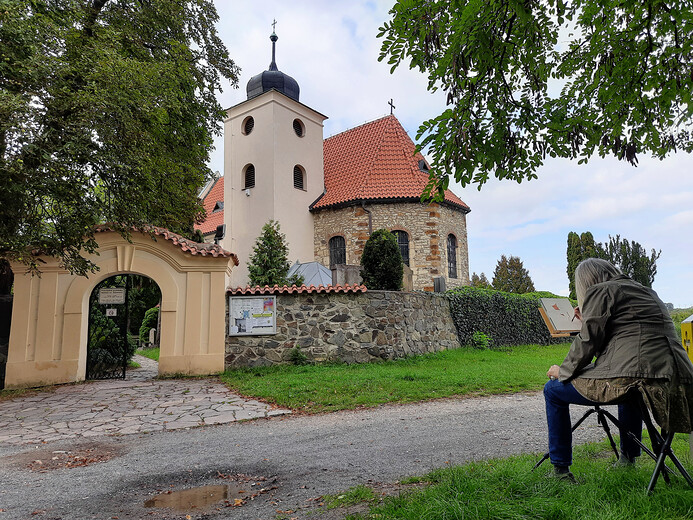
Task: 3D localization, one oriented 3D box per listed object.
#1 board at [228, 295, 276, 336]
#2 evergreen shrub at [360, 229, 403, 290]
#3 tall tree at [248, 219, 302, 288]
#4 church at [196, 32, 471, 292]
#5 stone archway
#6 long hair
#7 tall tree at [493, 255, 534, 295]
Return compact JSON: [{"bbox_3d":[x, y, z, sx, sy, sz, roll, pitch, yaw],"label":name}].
[{"bbox_3d":[-2.148,1.268,11.441,1.050,0.890,0.090,0,-10,-10],"label":"board"},{"bbox_3d":[0.992,0.377,13.389,1.130,2.503,1.130,-2,-10,0],"label":"evergreen shrub"},{"bbox_3d":[-2.122,0.345,14.048,1.450,2.992,1.400,-2,-10,0],"label":"tall tree"},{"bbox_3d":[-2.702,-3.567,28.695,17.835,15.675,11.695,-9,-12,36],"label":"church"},{"bbox_3d":[-4.913,0.876,11.145,4.764,3.501,0.850,0,-10,-10],"label":"stone archway"},{"bbox_3d":[1.284,0.125,2.550,0.210,0.270,0.230,2,-10,-22],"label":"long hair"},{"bbox_3d":[12.768,2.341,37.528,3.100,5.600,3.000,-2,-10,0],"label":"tall tree"}]

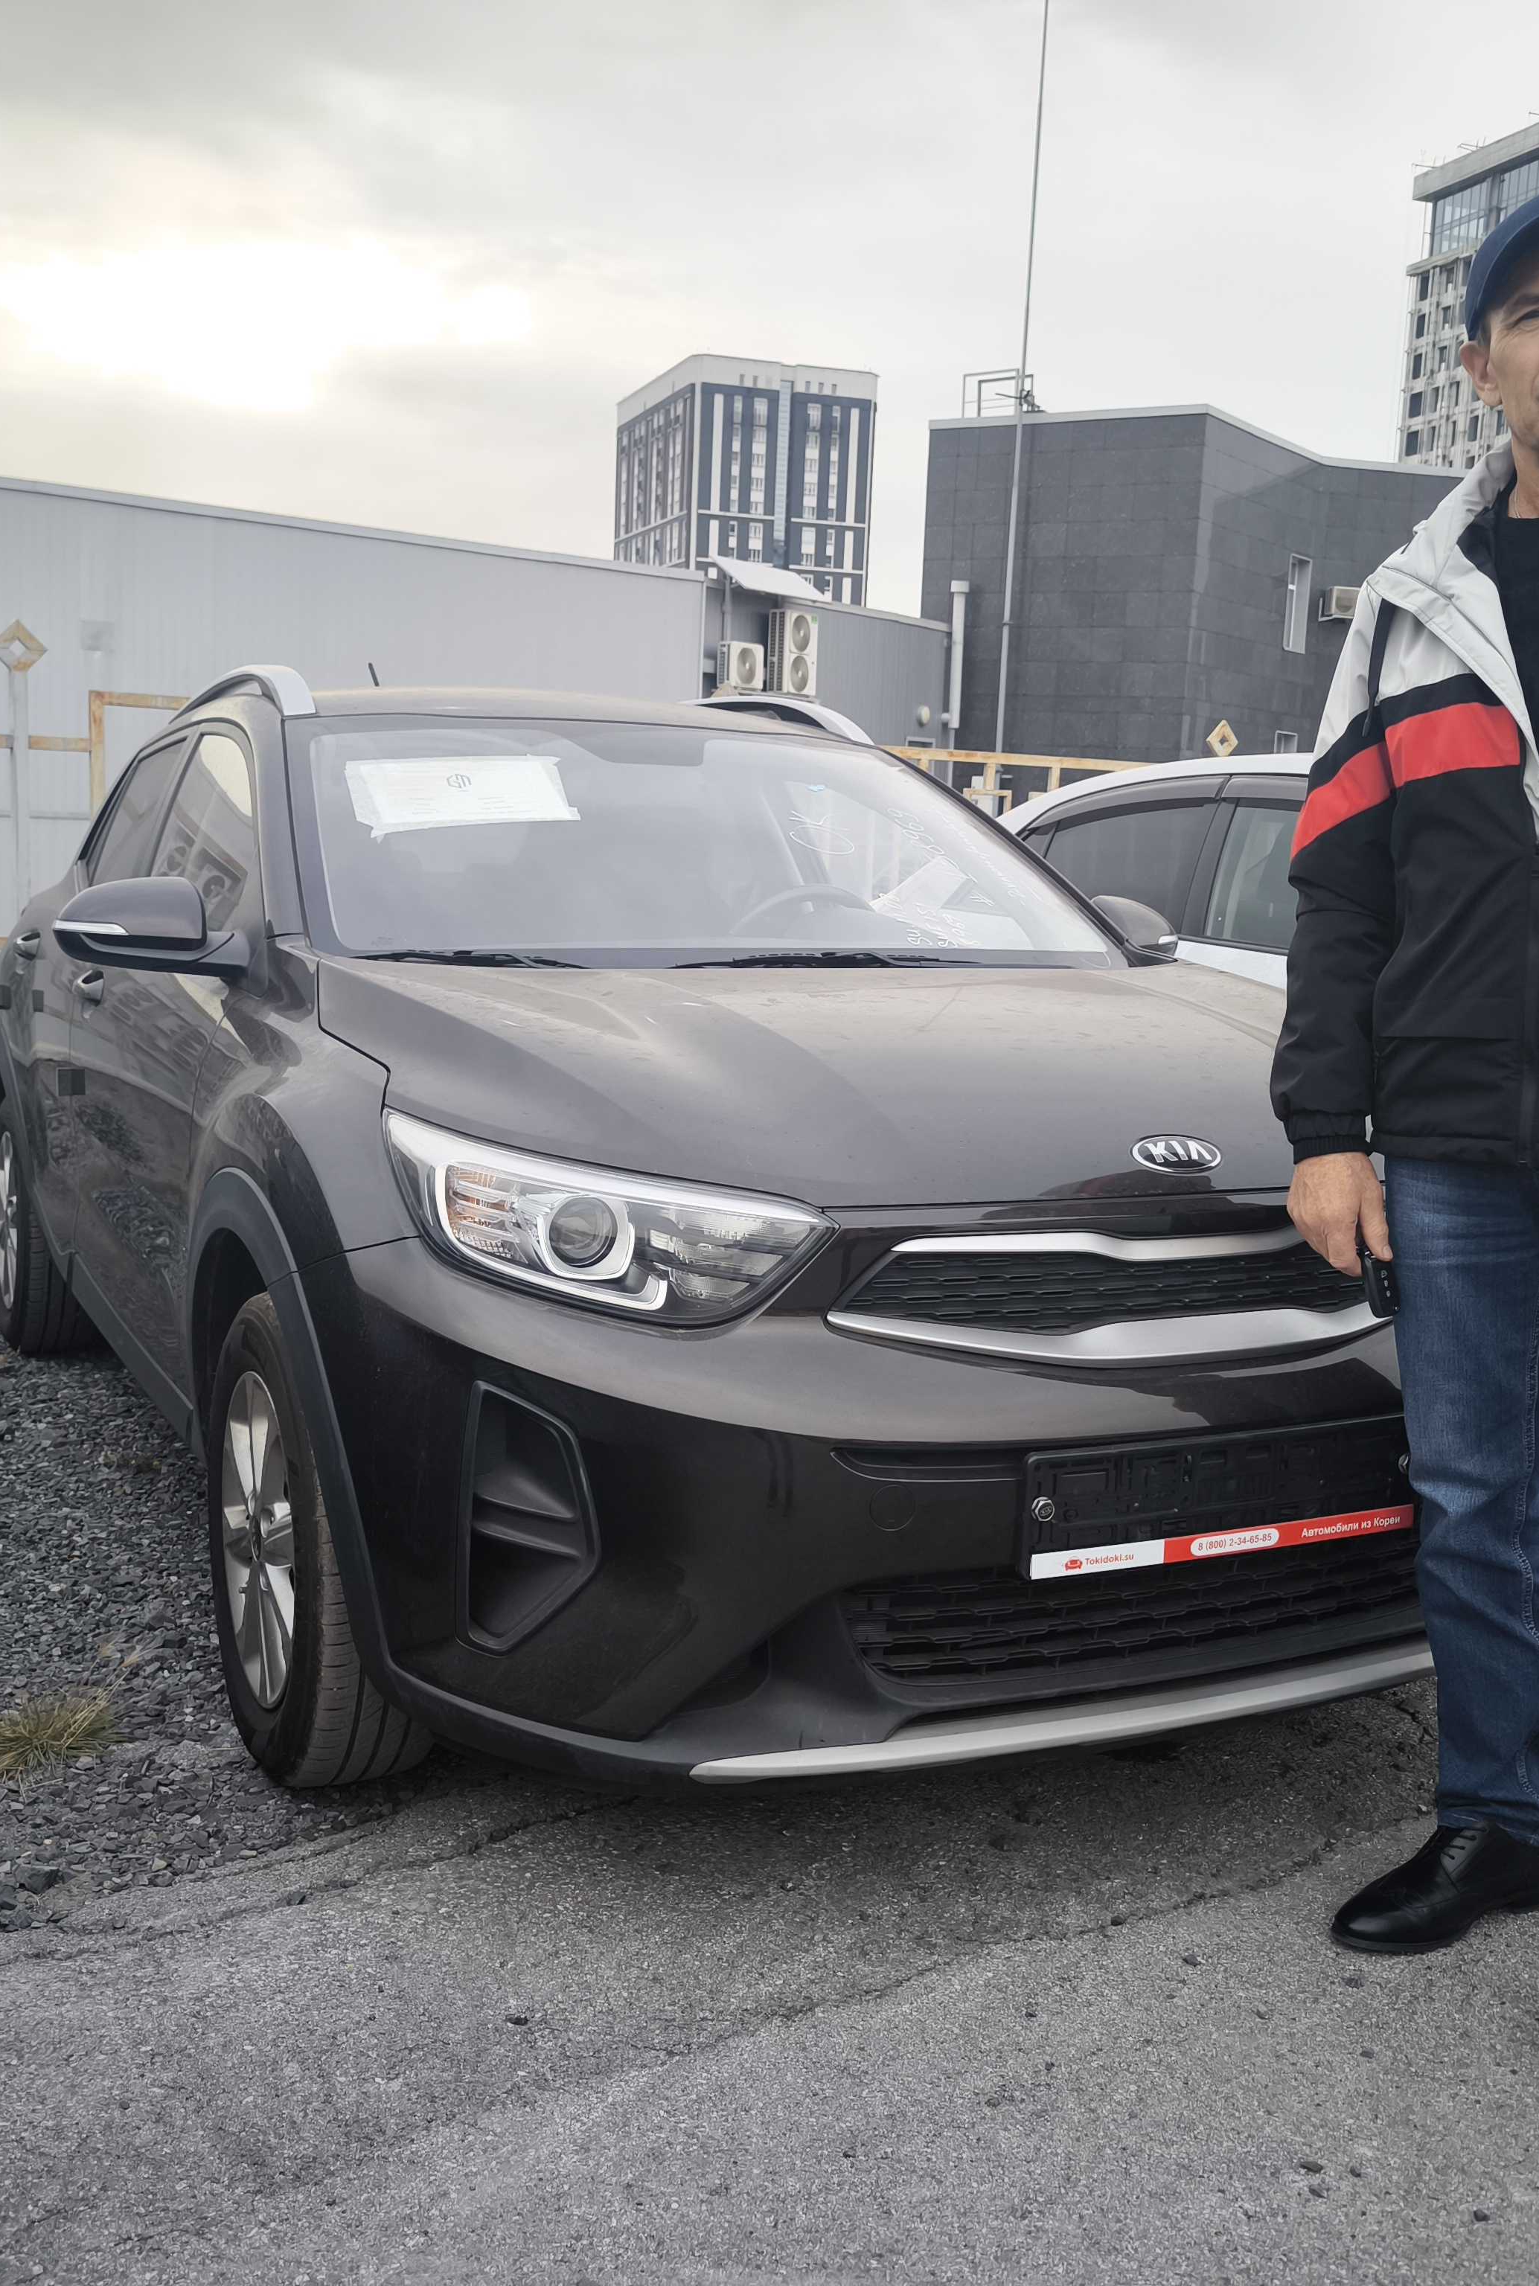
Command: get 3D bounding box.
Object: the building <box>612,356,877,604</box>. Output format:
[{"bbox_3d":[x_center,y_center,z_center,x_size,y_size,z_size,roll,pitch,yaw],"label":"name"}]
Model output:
[{"bbox_3d":[-5.004,-76.969,299.337,24.800,57.000,39.300,-1,10,-18],"label":"building"}]

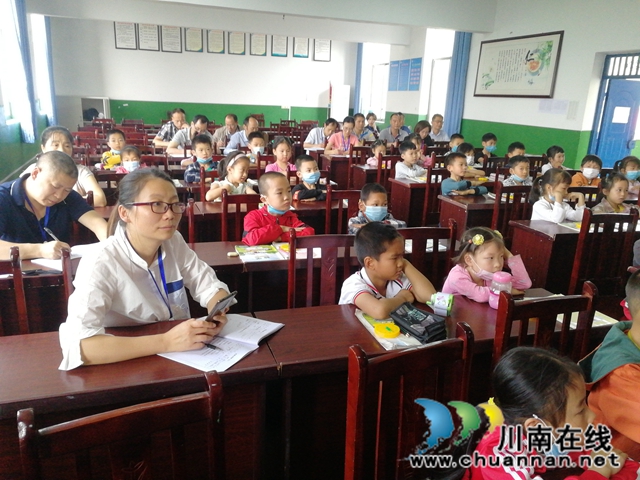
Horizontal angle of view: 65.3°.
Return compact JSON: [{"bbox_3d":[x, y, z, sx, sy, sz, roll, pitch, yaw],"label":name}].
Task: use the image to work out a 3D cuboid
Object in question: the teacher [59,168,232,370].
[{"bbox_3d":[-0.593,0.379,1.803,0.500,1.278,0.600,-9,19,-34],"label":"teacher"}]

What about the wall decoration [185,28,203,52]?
[{"bbox_3d":[-3.148,-5.019,12.488,0.427,0.575,0.025,-3,17,-19],"label":"wall decoration"}]

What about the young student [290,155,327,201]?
[{"bbox_3d":[-0.092,-0.153,3.984,0.380,1.039,0.500,-3,17,-19],"label":"young student"}]

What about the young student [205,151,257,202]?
[{"bbox_3d":[-0.649,-0.097,3.674,0.400,1.102,0.600,-3,16,-17],"label":"young student"}]

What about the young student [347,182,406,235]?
[{"bbox_3d":[0.313,0.156,3.117,0.430,1.050,0.500,-4,17,-21],"label":"young student"}]

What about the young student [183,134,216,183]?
[{"bbox_3d":[-1.091,-0.371,4.526,0.400,1.137,0.600,-3,16,-17],"label":"young student"}]

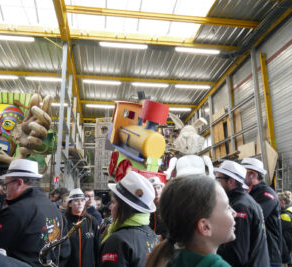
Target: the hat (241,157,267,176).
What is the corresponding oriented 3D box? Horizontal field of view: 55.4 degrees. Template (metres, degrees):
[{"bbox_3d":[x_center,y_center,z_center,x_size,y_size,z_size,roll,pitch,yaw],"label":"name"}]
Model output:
[{"bbox_3d":[1.016,0.308,2.650,0.280,0.120,0.240,12,-6,26],"label":"hat"}]

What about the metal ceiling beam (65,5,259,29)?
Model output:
[{"bbox_3d":[0.664,-3.325,8.013,5.750,0.160,0.090,1,-13,-9],"label":"metal ceiling beam"}]

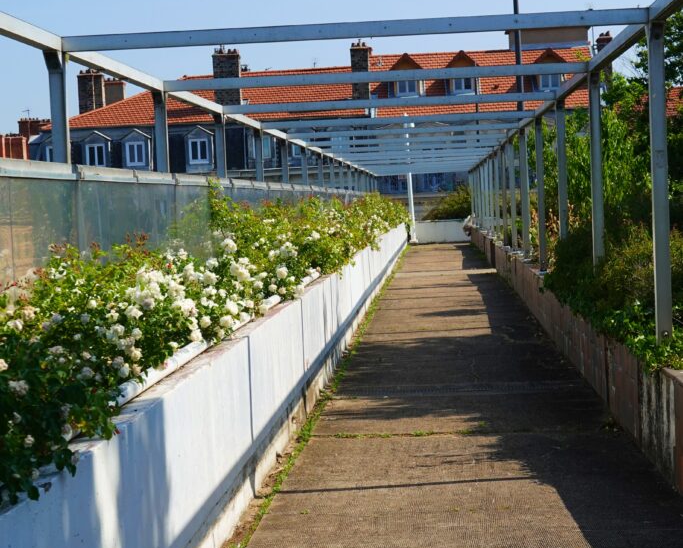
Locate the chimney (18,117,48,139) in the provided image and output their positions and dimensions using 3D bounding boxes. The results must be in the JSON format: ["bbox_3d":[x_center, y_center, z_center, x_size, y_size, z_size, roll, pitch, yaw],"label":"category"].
[{"bbox_3d":[-19.569,-9.260,105.000,2.000,1.550,0.900,-2,2,3],"label":"chimney"}]

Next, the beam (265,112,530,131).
[{"bbox_3d":[0.658,-1.822,19.576,3.232,0.080,0.075,-2,2,3],"label":"beam"}]

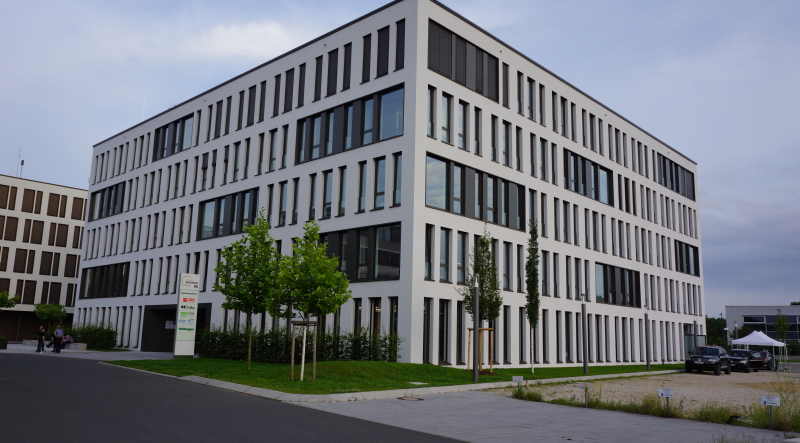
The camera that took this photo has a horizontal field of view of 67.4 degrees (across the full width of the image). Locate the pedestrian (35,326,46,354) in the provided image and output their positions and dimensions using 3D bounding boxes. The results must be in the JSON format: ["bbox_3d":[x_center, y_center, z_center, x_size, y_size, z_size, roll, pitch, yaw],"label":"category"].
[{"bbox_3d":[-24.419,8.064,40.950,0.450,1.760,0.520,4,-11,-14],"label":"pedestrian"}]

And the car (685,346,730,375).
[{"bbox_3d":[19.500,8.740,38.100,1.930,1.730,4.750,-8,-14,39],"label":"car"}]

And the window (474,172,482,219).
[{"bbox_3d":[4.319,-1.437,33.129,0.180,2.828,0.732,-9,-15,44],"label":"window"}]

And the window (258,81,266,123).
[{"bbox_3d":[-8.938,-7.817,39.424,0.670,2.770,0.200,-8,-15,42],"label":"window"}]

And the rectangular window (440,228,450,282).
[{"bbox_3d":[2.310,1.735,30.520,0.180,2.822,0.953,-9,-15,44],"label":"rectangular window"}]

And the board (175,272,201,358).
[{"bbox_3d":[-12.803,5.708,36.175,1.130,4.950,0.270,9,-13,-36],"label":"board"}]

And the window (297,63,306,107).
[{"bbox_3d":[-5.926,-8.268,36.673,0.616,2.712,0.200,-8,-14,42],"label":"window"}]

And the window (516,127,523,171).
[{"bbox_3d":[7.131,-4.314,35.998,0.200,2.770,0.645,-9,-16,44],"label":"window"}]

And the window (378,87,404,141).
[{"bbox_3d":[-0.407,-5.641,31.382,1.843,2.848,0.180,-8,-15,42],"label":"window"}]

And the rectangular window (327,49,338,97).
[{"bbox_3d":[-3.837,-8.579,34.856,0.950,2.770,0.200,-8,-15,42],"label":"rectangular window"}]

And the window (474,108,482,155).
[{"bbox_3d":[4.301,-4.944,33.186,0.200,2.770,0.686,-9,-16,44],"label":"window"}]

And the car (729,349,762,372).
[{"bbox_3d":[24.469,10.046,43.274,1.830,1.600,4.500,-8,-15,41],"label":"car"}]

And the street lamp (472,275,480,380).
[{"bbox_3d":[2.973,4.124,23.430,0.230,4.156,0.230,0,-11,7],"label":"street lamp"}]

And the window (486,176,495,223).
[{"bbox_3d":[5.045,-1.228,33.421,0.200,2.779,0.926,-9,-15,44],"label":"window"}]

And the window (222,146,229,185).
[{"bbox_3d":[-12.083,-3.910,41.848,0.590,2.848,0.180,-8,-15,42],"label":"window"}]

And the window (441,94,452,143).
[{"bbox_3d":[2.405,-5.367,31.399,0.200,2.781,0.912,-9,-15,44],"label":"window"}]

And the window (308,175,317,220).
[{"bbox_3d":[-4.947,-1.341,34.110,0.661,2.770,0.200,-9,-15,42],"label":"window"}]

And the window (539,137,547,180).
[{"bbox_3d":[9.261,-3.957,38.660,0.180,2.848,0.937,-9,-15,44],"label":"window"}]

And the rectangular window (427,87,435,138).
[{"bbox_3d":[1.606,-5.543,30.508,0.200,2.770,0.665,-9,-16,44],"label":"rectangular window"}]

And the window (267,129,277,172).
[{"bbox_3d":[-7.920,-4.413,37.724,0.940,2.770,0.200,-8,-15,42],"label":"window"}]

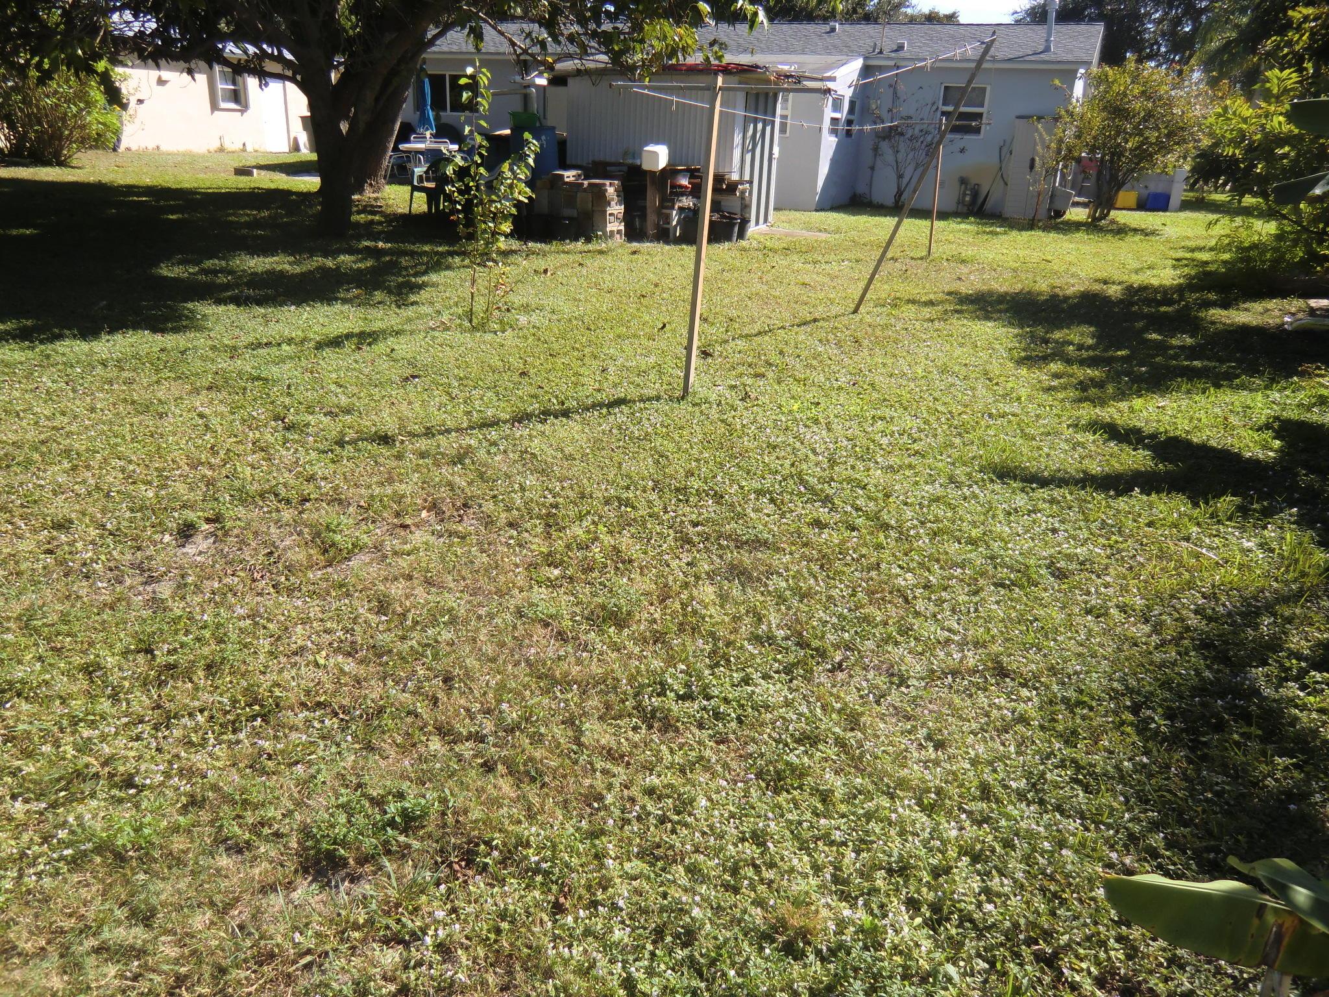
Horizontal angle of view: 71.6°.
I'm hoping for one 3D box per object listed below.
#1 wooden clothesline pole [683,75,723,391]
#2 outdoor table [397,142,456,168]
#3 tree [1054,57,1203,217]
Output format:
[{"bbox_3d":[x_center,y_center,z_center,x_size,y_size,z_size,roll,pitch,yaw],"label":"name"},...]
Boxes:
[{"bbox_3d":[0.201,-1.379,5.051,0.042,1.730,0.042,18,26,28],"label":"wooden clothesline pole"},{"bbox_3d":[-4.421,-6.219,17.339,1.120,0.720,1.120,-3,23,-13],"label":"outdoor table"},{"bbox_3d":[8.112,-6.224,16.143,2.650,2.600,2.500,12,25,22],"label":"tree"}]

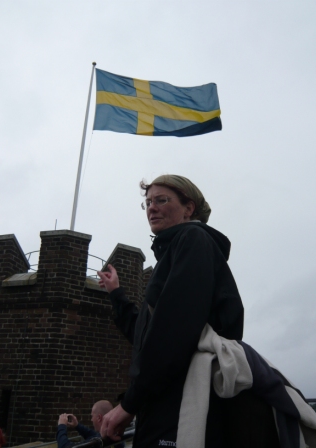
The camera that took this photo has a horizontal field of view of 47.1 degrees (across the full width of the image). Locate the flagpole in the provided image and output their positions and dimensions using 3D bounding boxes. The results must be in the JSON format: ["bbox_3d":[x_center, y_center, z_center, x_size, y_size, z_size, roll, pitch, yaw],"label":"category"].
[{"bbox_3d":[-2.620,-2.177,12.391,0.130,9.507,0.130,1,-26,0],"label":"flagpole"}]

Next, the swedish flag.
[{"bbox_3d":[-0.074,-4.623,13.742,4.800,3.300,0.550,2,-26,-3],"label":"swedish flag"}]

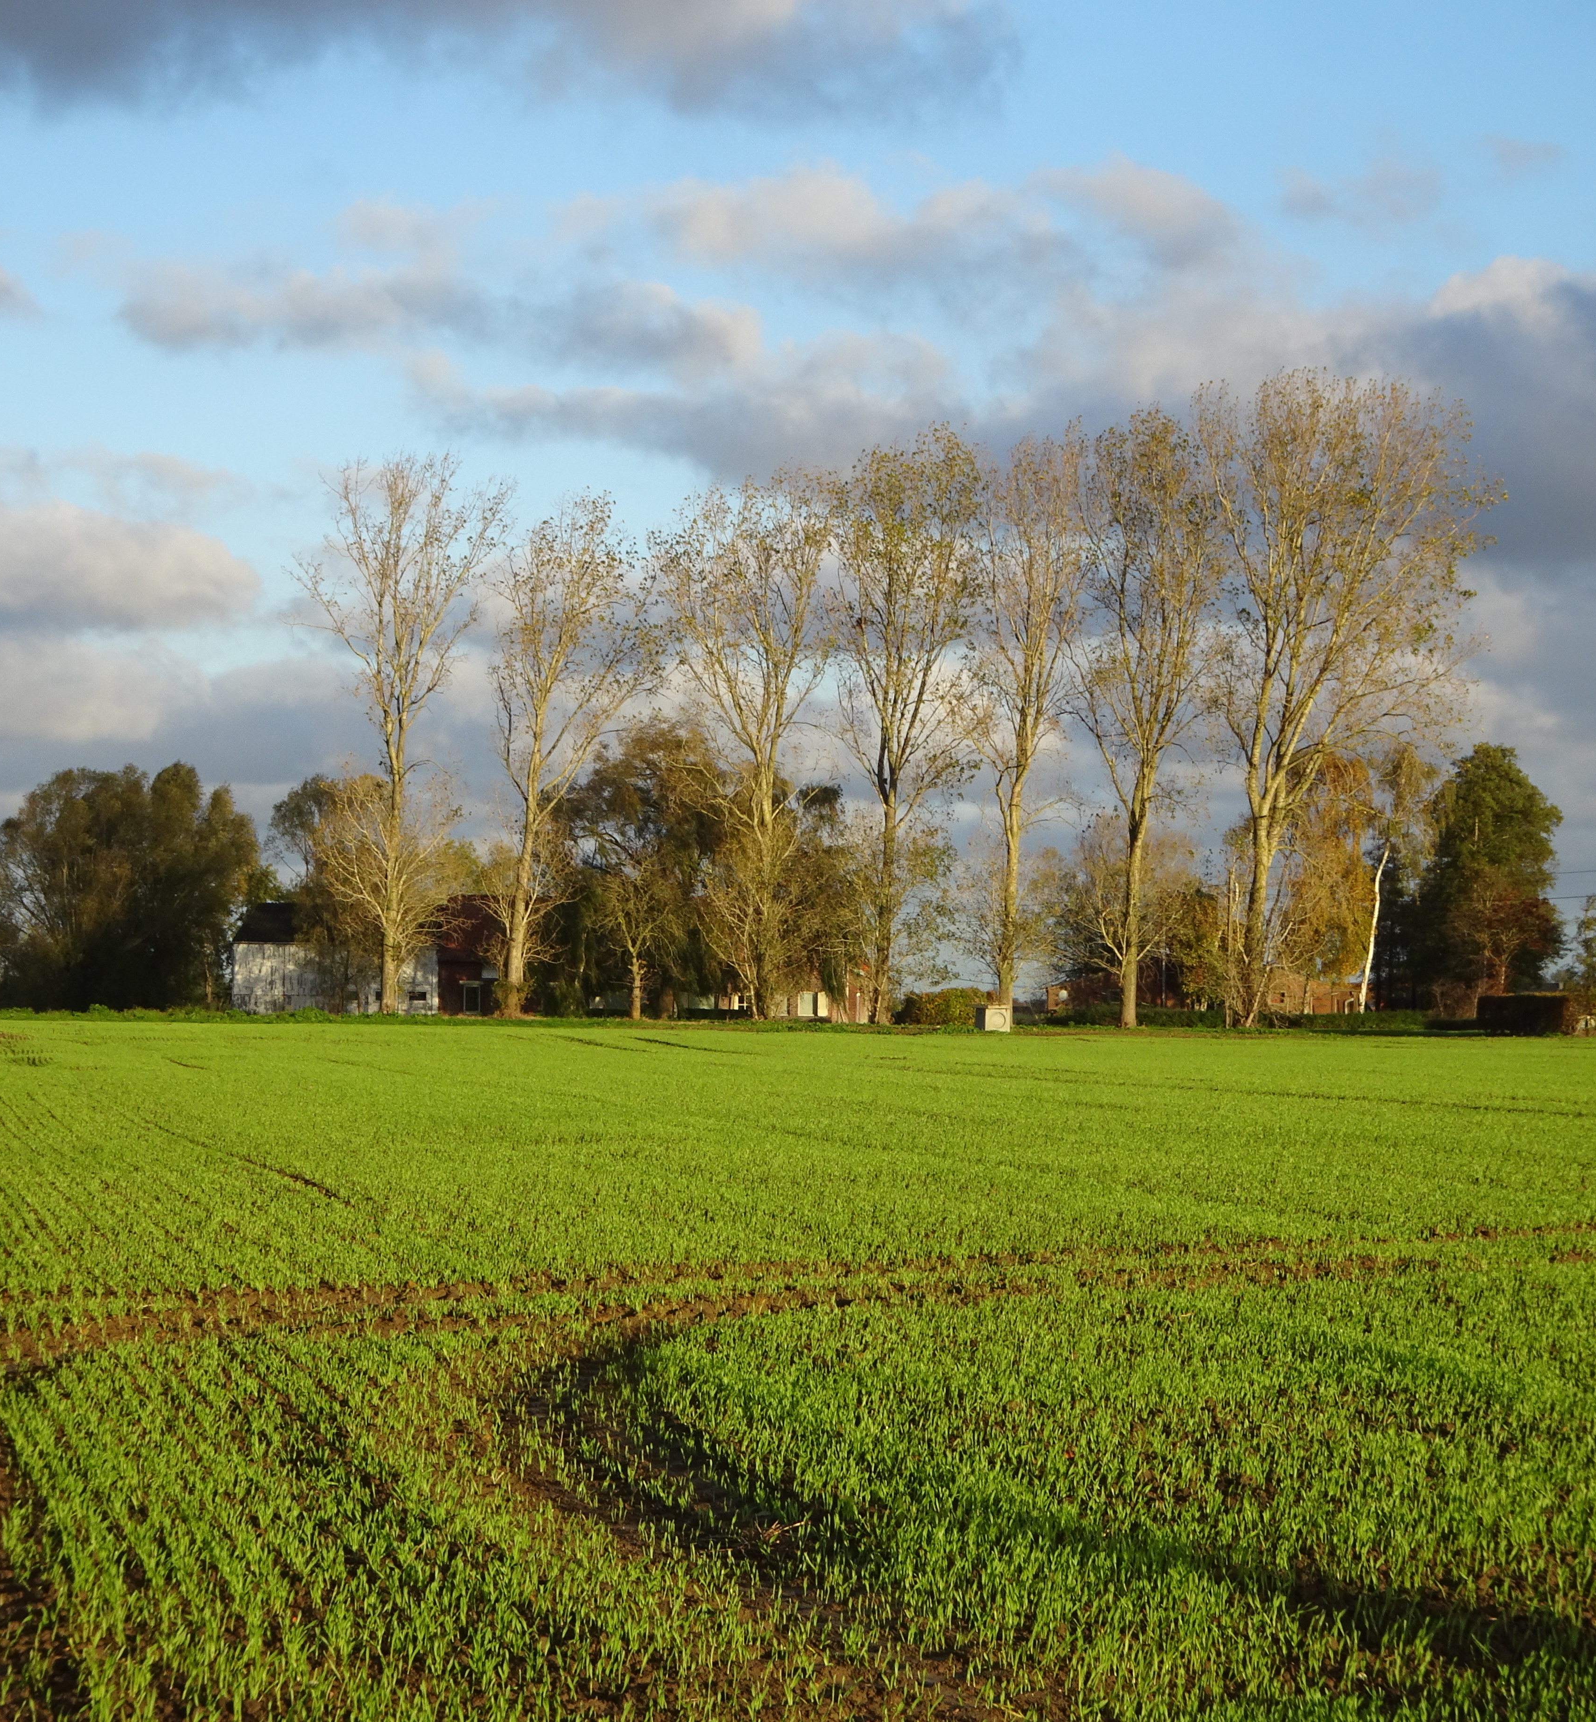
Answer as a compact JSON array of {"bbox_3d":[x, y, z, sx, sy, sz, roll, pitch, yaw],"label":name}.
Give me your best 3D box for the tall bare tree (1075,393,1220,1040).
[{"bbox_3d":[16.719,-6.894,239.000,7.153,29.904,8.000,0,-1,0],"label":"tall bare tree"}]

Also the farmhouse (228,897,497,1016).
[{"bbox_3d":[-22.910,5.054,262.000,14.171,6.235,8.500,0,-1,0],"label":"farmhouse"}]

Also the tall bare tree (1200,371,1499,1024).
[{"bbox_3d":[26.389,-7.681,238.000,14.246,31.410,12.500,0,-1,0],"label":"tall bare tree"}]

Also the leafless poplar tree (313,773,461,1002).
[{"bbox_3d":[-19.983,1.549,242.000,7.766,11.911,7.500,0,-1,0],"label":"leafless poplar tree"}]

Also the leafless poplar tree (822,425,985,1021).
[{"bbox_3d":[5.106,-6.555,240.000,7.875,28.861,8.300,0,-1,0],"label":"leafless poplar tree"}]

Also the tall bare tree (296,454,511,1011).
[{"bbox_3d":[-19.197,-6.108,242.000,10.559,27.313,9.500,0,-1,0],"label":"tall bare tree"}]

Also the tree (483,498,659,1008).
[{"bbox_3d":[-10.949,-5.105,241.000,8.255,25.505,8.500,0,-1,0],"label":"tree"}]

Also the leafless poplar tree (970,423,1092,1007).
[{"bbox_3d":[11.160,-6.506,239.000,5.860,28.956,7.000,0,-1,0],"label":"leafless poplar tree"}]

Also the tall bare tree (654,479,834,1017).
[{"bbox_3d":[-2.639,-5.322,240.000,8.654,26.135,8.500,0,-1,0],"label":"tall bare tree"}]

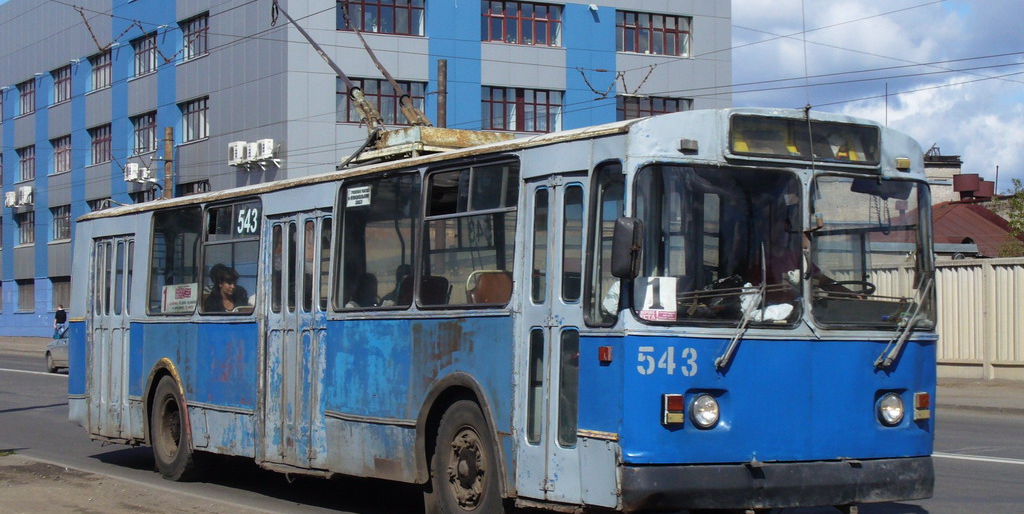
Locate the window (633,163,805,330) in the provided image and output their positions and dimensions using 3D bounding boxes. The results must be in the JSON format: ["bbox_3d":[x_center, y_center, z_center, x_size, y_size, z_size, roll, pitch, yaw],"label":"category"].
[{"bbox_3d":[1.285,-0.066,9.902,1.190,0.990,0.070,2,-5,-23],"label":"window"}]

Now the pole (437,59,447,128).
[{"bbox_3d":[-1.898,-1.000,43.000,0.260,8.600,0.260,2,-3,-33],"label":"pole"}]

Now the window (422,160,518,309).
[{"bbox_3d":[-0.315,-0.147,11.345,0.060,1.000,1.280,6,-5,-31],"label":"window"}]

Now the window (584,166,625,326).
[{"bbox_3d":[0.577,-0.082,9.851,0.060,1.020,0.350,6,-5,-31],"label":"window"}]

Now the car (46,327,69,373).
[{"bbox_3d":[-11.950,2.587,45.800,1.680,1.430,4.200,2,-3,-33],"label":"car"}]

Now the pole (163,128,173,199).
[{"bbox_3d":[-12.508,-0.360,58.000,0.280,8.700,0.280,2,-3,-33],"label":"pole"}]

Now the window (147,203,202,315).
[{"bbox_3d":[-3.388,0.043,15.998,0.060,1.050,1.340,6,-5,-31],"label":"window"}]

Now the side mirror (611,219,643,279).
[{"bbox_3d":[0.674,-0.050,9.430,0.190,0.370,0.110,0,-3,5],"label":"side mirror"}]

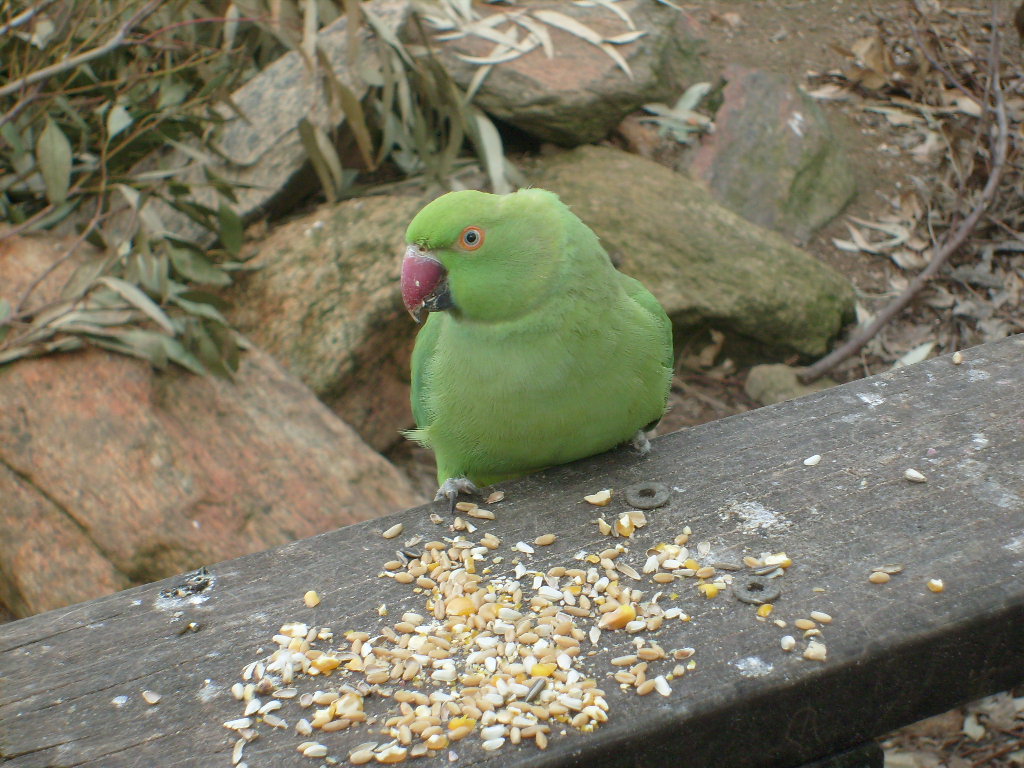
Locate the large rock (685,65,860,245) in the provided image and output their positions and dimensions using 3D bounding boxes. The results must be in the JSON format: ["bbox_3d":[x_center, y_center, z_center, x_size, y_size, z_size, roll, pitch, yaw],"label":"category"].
[{"bbox_3d":[0.186,-0.163,2.250,0.115,0.085,0.140,-3,31,-6],"label":"large rock"}]

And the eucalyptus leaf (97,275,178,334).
[{"bbox_3d":[-0.234,-0.049,1.950,0.064,0.010,0.016,37,45,24],"label":"eucalyptus leaf"}]

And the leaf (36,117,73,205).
[{"bbox_3d":[-0.302,-0.147,2.070,0.024,0.059,0.009,-4,6,-11],"label":"leaf"}]

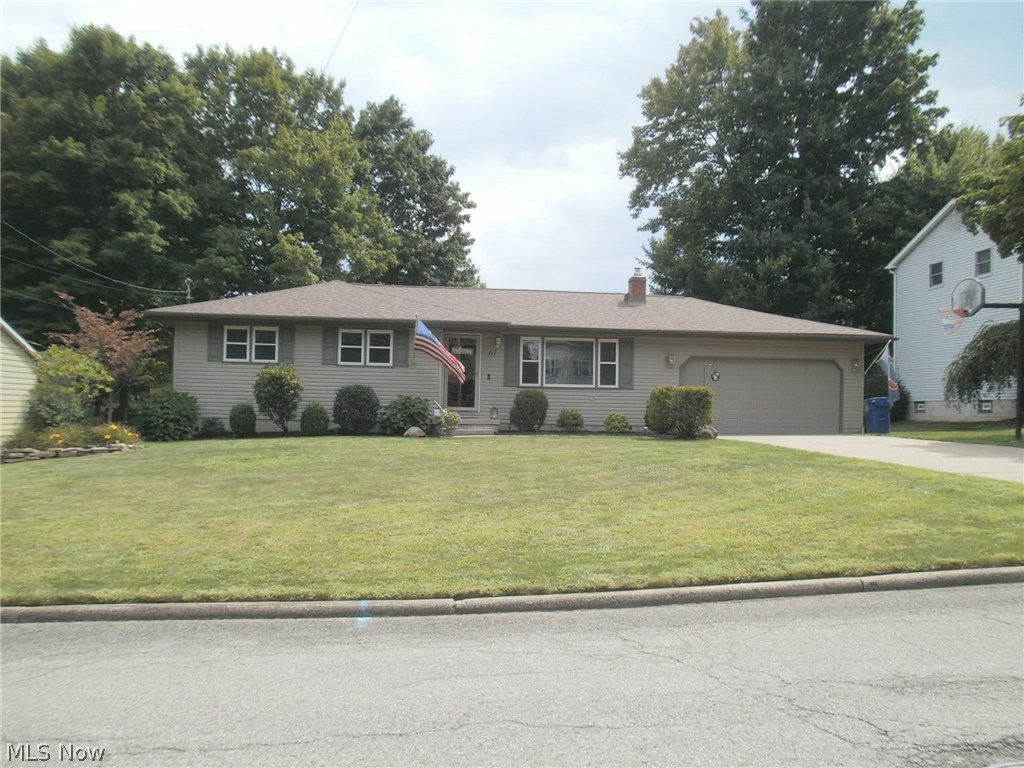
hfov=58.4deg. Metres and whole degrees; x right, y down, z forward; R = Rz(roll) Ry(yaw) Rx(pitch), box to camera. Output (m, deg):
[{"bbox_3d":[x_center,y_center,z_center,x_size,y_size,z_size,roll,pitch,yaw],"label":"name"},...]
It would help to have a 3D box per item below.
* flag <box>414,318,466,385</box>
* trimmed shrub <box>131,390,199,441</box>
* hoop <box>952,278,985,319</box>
[{"bbox_3d":[-1.840,-0.836,23.600,1.300,1.660,0.600,1,-2,-6],"label":"flag"},{"bbox_3d":[-8.299,0.752,21.900,1.600,1.200,1.500,1,-2,-6],"label":"trimmed shrub"},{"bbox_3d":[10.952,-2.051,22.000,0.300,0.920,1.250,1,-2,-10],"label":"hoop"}]

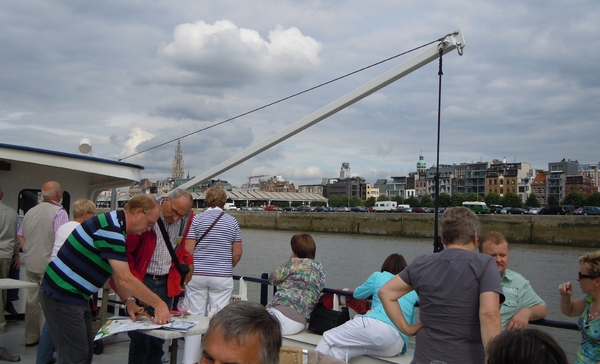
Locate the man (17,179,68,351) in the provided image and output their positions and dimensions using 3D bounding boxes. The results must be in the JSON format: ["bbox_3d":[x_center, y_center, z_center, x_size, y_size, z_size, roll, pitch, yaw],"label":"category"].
[{"bbox_3d":[-2.724,0.860,5.500,0.500,1.720,0.320,0,-3,2],"label":"man"}]

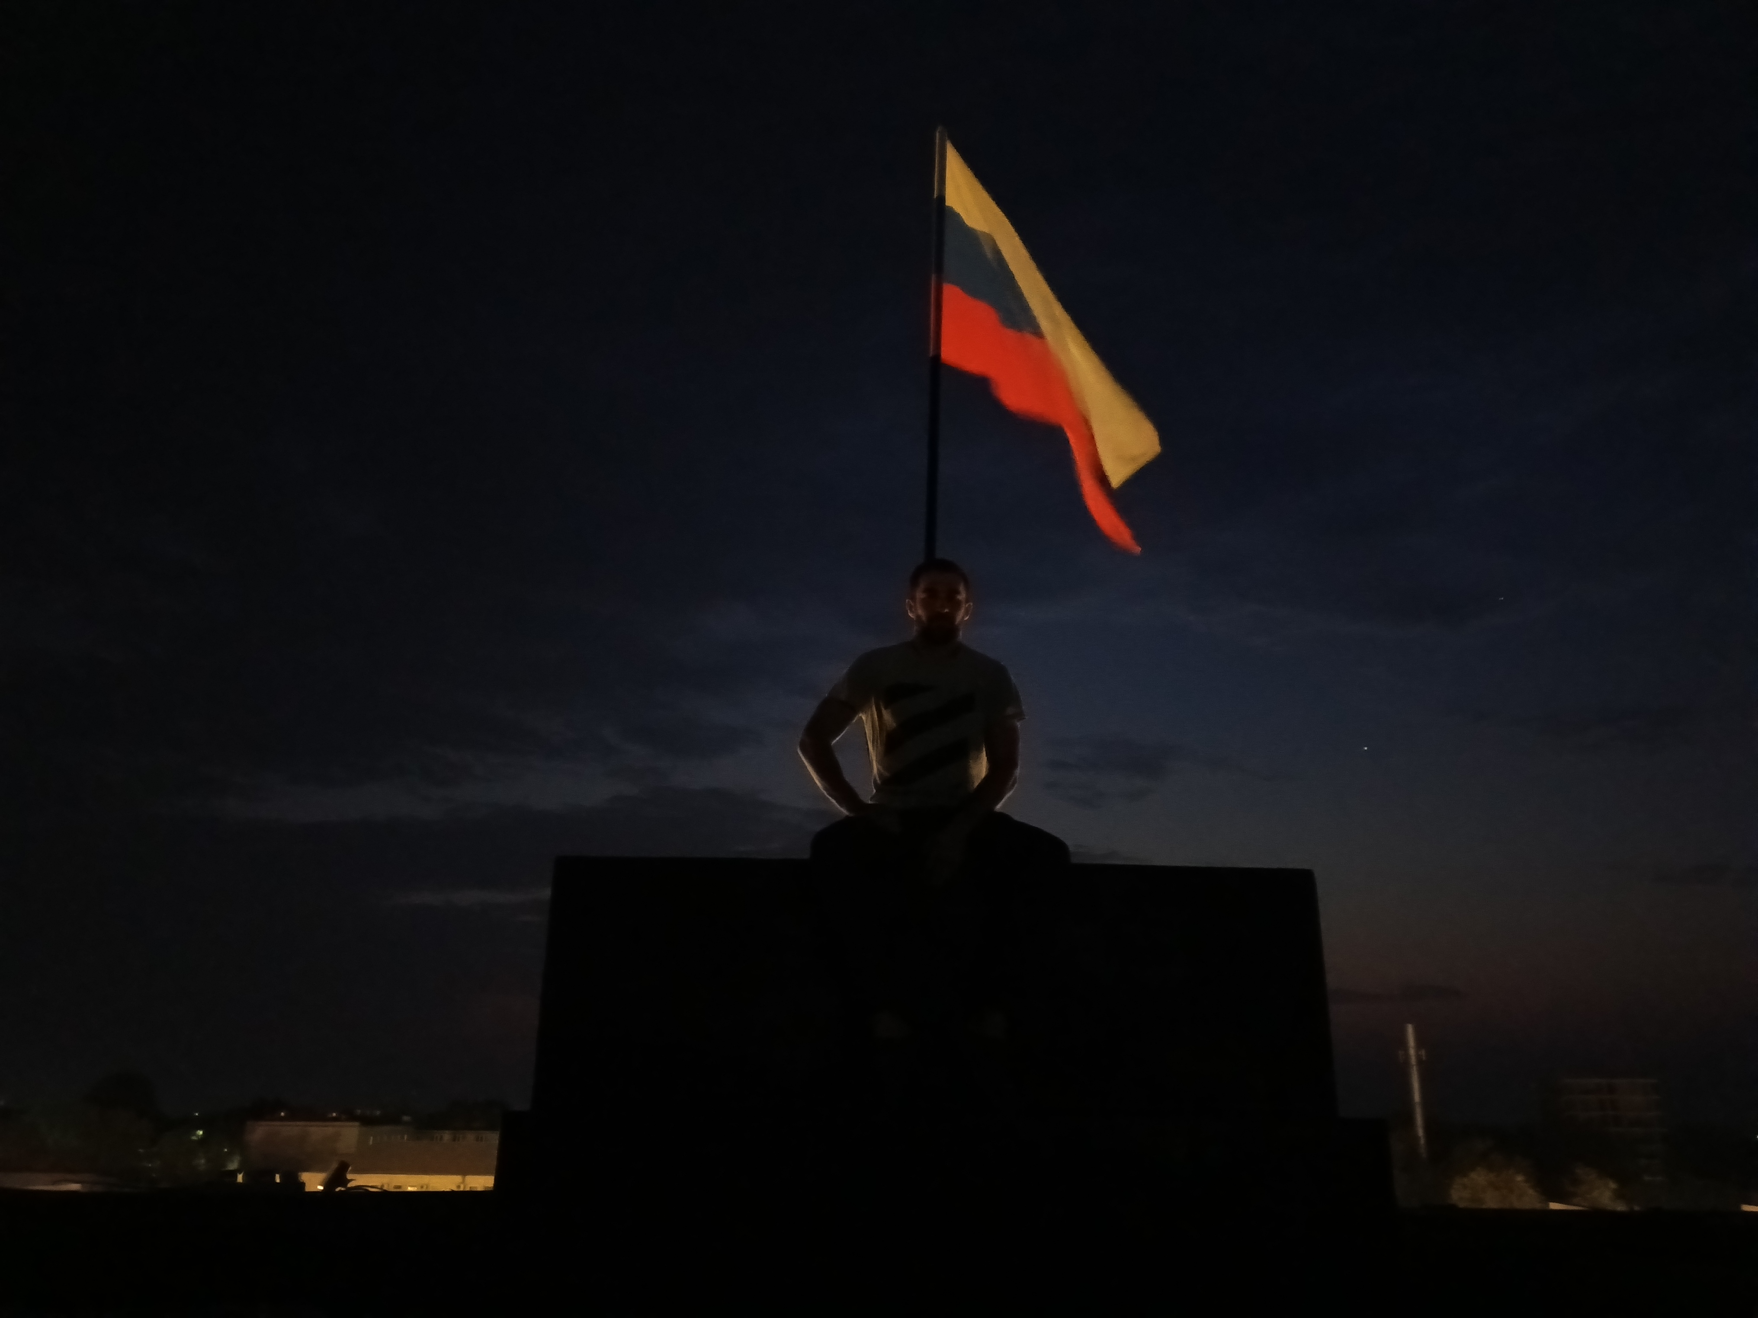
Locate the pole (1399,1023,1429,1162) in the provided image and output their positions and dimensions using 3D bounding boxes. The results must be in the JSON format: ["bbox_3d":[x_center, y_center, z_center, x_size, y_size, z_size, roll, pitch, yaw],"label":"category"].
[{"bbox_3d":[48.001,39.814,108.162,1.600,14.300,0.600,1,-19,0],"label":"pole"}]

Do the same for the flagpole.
[{"bbox_3d":[0.169,-0.606,3.810,0.030,2.610,0.030,2,-18,0],"label":"flagpole"}]

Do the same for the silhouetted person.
[{"bbox_3d":[0.108,0.270,2.947,0.630,1.320,0.760,0,-19,2],"label":"silhouetted person"}]

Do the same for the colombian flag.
[{"bbox_3d":[0.545,-1.054,3.961,0.690,1.530,0.300,1,-19,0],"label":"colombian flag"}]

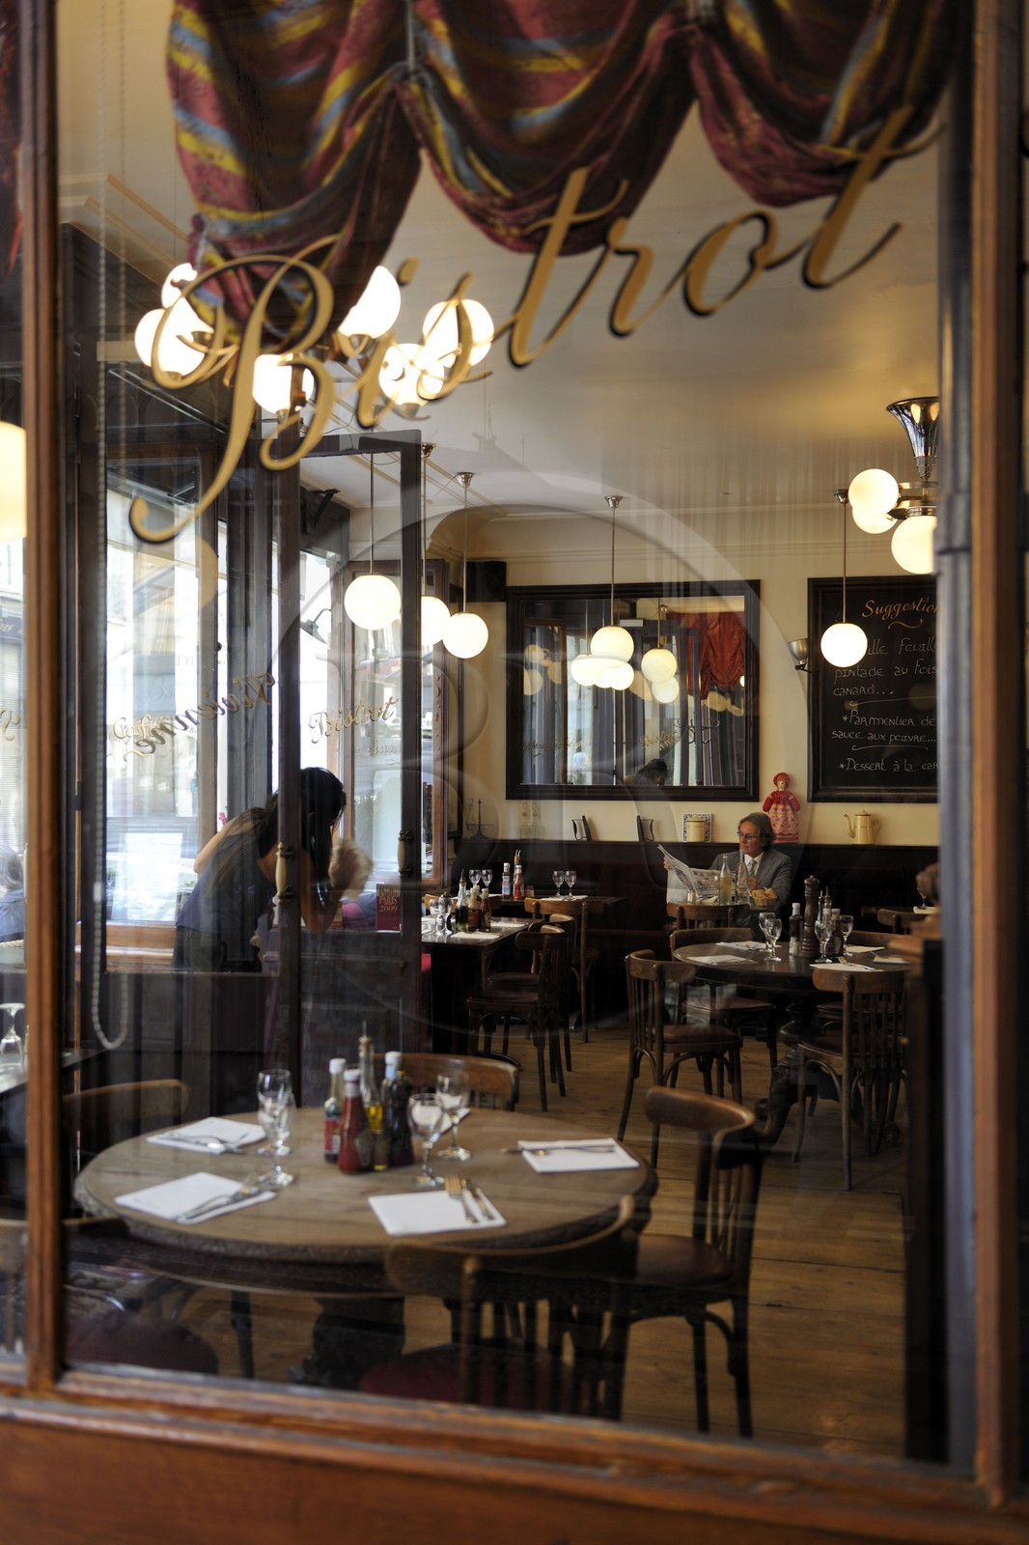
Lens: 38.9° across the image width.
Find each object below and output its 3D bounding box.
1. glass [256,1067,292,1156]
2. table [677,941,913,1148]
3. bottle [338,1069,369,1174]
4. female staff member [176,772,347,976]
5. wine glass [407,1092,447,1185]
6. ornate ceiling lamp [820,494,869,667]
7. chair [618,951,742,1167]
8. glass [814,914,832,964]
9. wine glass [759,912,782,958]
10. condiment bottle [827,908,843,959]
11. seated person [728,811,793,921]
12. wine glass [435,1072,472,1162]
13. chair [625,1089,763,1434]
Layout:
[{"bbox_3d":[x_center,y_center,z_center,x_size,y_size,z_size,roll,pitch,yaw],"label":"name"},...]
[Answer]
[{"bbox_3d":[-0.483,0.680,2.925,0.069,0.158,0.069,0,0,-9],"label":"glass"},{"bbox_3d":[1.231,1.168,6.275,1.120,0.752,1.120,0,0,14],"label":"table"},{"bbox_3d":[-0.314,0.676,2.845,0.059,0.188,0.059,0,0,-6],"label":"bottle"},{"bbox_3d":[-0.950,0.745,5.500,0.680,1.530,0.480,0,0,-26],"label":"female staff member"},{"bbox_3d":[-0.166,0.698,2.779,0.071,0.167,0.071,0,0,0],"label":"wine glass"},{"bbox_3d":[1.855,-1.089,8.200,0.255,0.985,0.255,0,0,14],"label":"ornate ceiling lamp"},{"bbox_3d":[0.675,1.120,5.810,0.480,0.785,0.420,0,0,-14],"label":"chair"},{"bbox_3d":[1.228,0.668,5.790,0.069,0.158,0.069,0,0,11],"label":"glass"},{"bbox_3d":[1.115,0.709,6.342,0.070,0.166,0.070,0,0,14],"label":"wine glass"},{"bbox_3d":[1.303,0.650,5.910,0.057,0.190,0.057,0,0,9],"label":"condiment bottle"},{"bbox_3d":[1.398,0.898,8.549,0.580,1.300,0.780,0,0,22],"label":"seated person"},{"bbox_3d":[-0.119,0.682,2.900,0.069,0.158,0.069,0,0,-2],"label":"wine glass"},{"bbox_3d":[0.279,1.130,3.139,0.500,0.810,0.440,0,0,-10],"label":"chair"}]

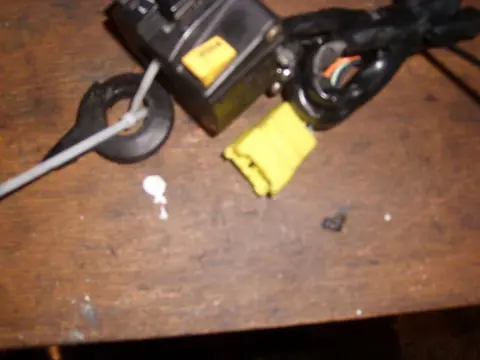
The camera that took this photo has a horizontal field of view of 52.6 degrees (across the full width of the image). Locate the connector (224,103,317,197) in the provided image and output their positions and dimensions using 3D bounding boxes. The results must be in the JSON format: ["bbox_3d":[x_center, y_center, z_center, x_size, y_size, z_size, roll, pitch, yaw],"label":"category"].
[{"bbox_3d":[0.017,-0.016,0.250,0.039,0.013,0.029,-40,76,-14],"label":"connector"}]

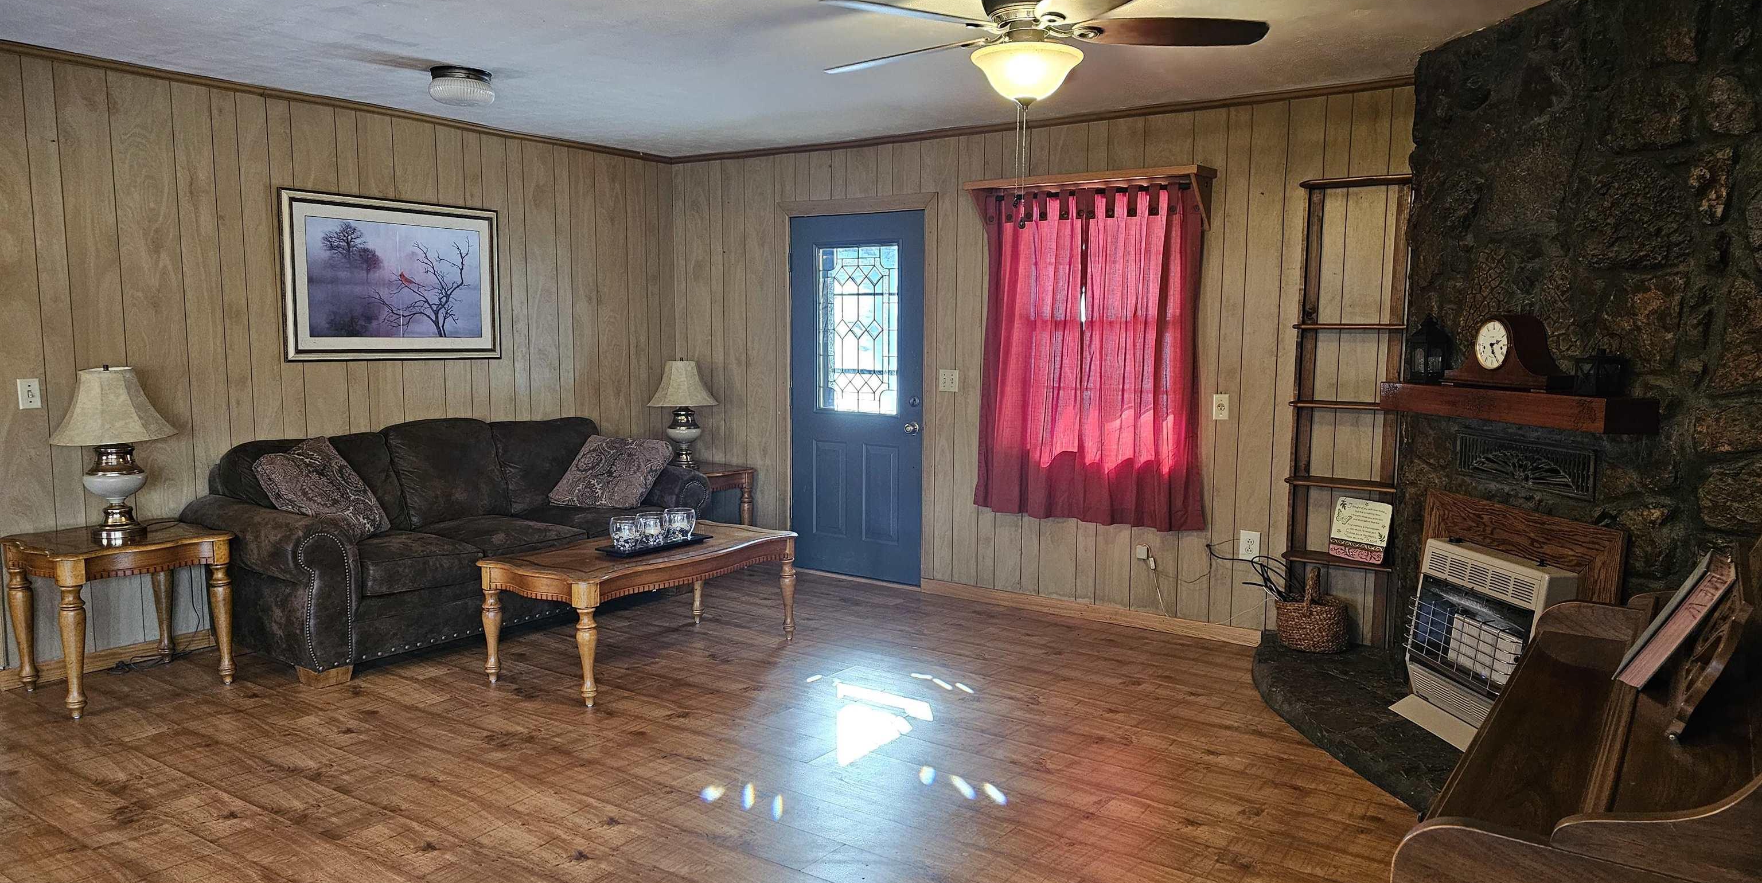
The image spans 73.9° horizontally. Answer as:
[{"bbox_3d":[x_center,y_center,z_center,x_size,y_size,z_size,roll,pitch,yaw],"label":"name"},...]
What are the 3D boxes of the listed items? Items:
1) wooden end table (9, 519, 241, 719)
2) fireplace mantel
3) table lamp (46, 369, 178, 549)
[{"bbox_3d":[-2.933,0.663,4.532,0.630,0.593,0.610,4,6,35],"label":"wooden end table"},{"bbox_3d":[2.059,-0.121,3.885,0.175,0.100,1.114,0,5,-9],"label":"fireplace mantel"},{"bbox_3d":[-2.871,0.048,4.383,0.410,0.662,0.410,4,6,35],"label":"table lamp"}]

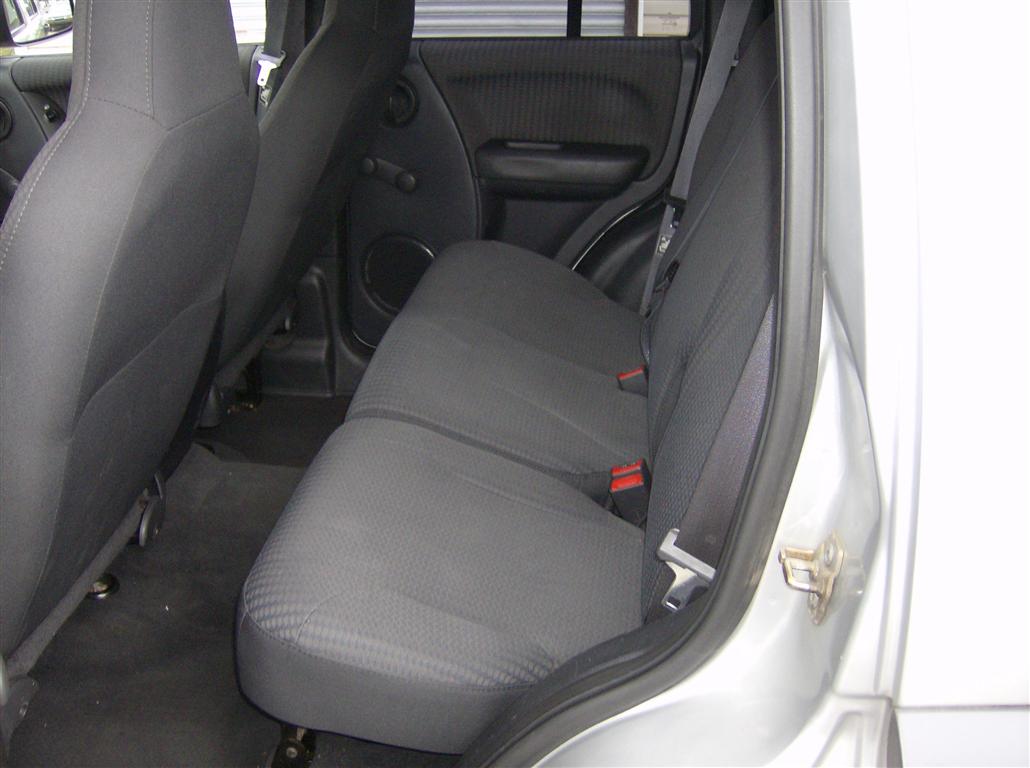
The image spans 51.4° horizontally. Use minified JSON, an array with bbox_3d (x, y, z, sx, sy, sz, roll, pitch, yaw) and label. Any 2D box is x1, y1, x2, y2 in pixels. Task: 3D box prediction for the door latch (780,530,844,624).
[{"bbox_3d":[0.236,0.155,0.850,0.042,0.076,0.038,4,27,-8],"label":"door latch"}]

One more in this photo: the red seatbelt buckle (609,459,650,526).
[{"bbox_3d":[0.162,0.155,1.470,0.046,0.080,0.056,-12,24,13],"label":"red seatbelt buckle"}]

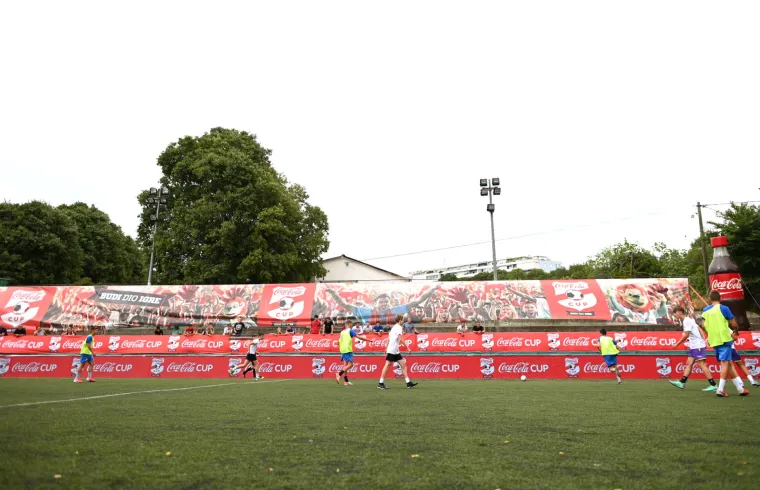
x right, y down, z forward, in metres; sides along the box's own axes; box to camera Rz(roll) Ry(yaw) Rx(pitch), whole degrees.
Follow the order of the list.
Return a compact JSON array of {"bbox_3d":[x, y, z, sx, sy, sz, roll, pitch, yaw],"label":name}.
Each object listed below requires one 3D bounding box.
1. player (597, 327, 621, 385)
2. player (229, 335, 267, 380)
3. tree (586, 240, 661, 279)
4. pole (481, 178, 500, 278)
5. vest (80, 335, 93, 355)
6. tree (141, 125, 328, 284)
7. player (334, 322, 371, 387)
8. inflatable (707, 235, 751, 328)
[{"bbox_3d":[6.450,3.119,14.265,0.620,1.540,0.650,5,-14,-20],"label":"player"},{"bbox_3d":[-4.720,3.967,17.970,1.120,1.600,0.550,0,-13,0],"label":"player"},{"bbox_3d":[19.400,2.729,40.464,6.000,6.400,5.500,-5,-14,21],"label":"tree"},{"bbox_3d":[7.420,0.443,32.784,1.350,10.100,0.700,-2,-13,8],"label":"pole"},{"bbox_3d":[-8.900,3.052,15.412,0.340,0.600,0.420,3,-14,-11],"label":"vest"},{"bbox_3d":[-12.600,-1.711,42.545,15.600,18.000,15.000,3,-14,-11],"label":"tree"},{"bbox_3d":[-0.780,2.896,13.650,0.720,1.690,0.680,13,-18,-43],"label":"player"},{"bbox_3d":[17.600,2.079,25.818,1.750,5.000,1.750,-7,-15,26],"label":"inflatable"}]

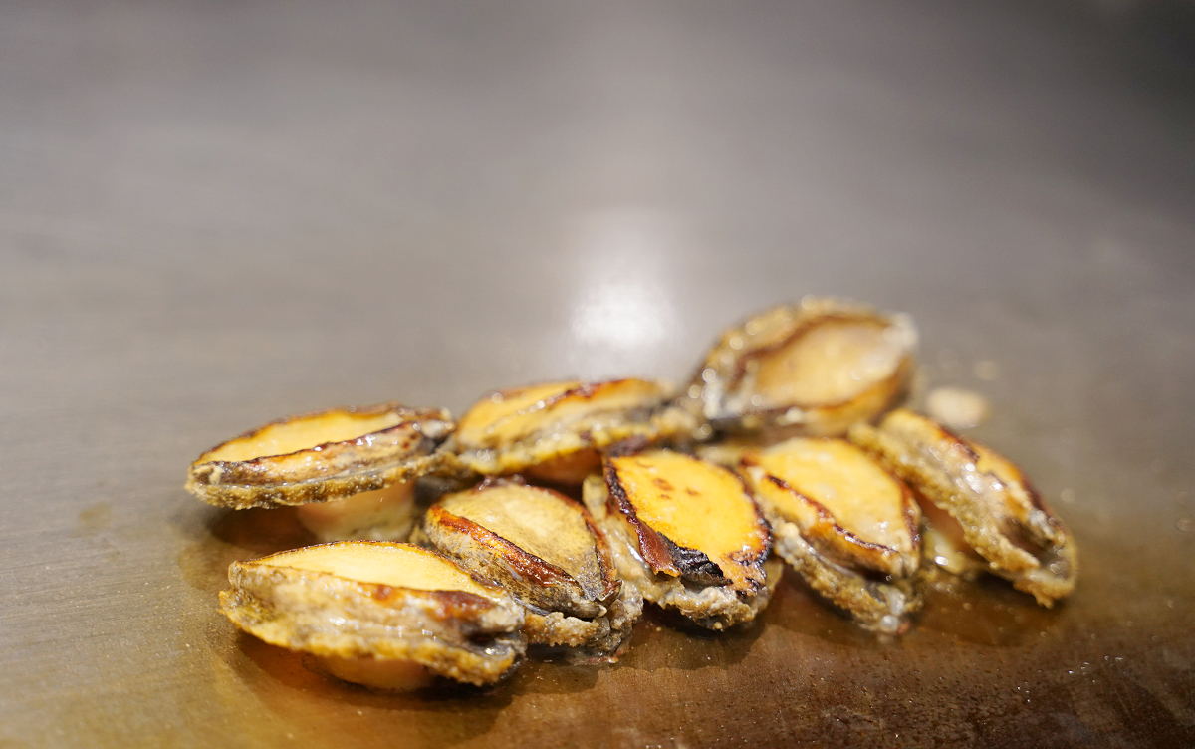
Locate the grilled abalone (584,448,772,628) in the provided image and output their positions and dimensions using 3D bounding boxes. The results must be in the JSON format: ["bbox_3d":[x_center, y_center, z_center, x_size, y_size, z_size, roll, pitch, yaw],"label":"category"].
[{"bbox_3d":[0.021,0.042,0.623,0.042,0.026,0.061,-23,42,-32],"label":"grilled abalone"}]

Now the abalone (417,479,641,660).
[{"bbox_3d":[-0.017,0.050,0.609,0.066,0.028,0.042,26,38,34],"label":"abalone"}]

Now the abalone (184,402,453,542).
[{"bbox_3d":[-0.072,0.027,0.648,0.070,0.027,0.045,-10,25,-12],"label":"abalone"}]

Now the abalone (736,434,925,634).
[{"bbox_3d":[0.059,0.042,0.620,0.042,0.028,0.063,-16,38,-29],"label":"abalone"}]

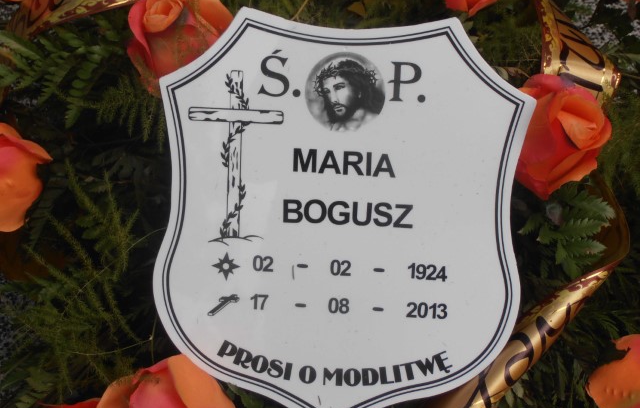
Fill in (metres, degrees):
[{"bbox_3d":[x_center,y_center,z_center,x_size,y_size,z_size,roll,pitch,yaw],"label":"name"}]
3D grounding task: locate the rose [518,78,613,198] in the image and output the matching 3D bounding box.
[{"bbox_3d":[0.144,-0.040,0.970,0.066,0.058,0.066,-12,90,-37],"label":"rose"}]

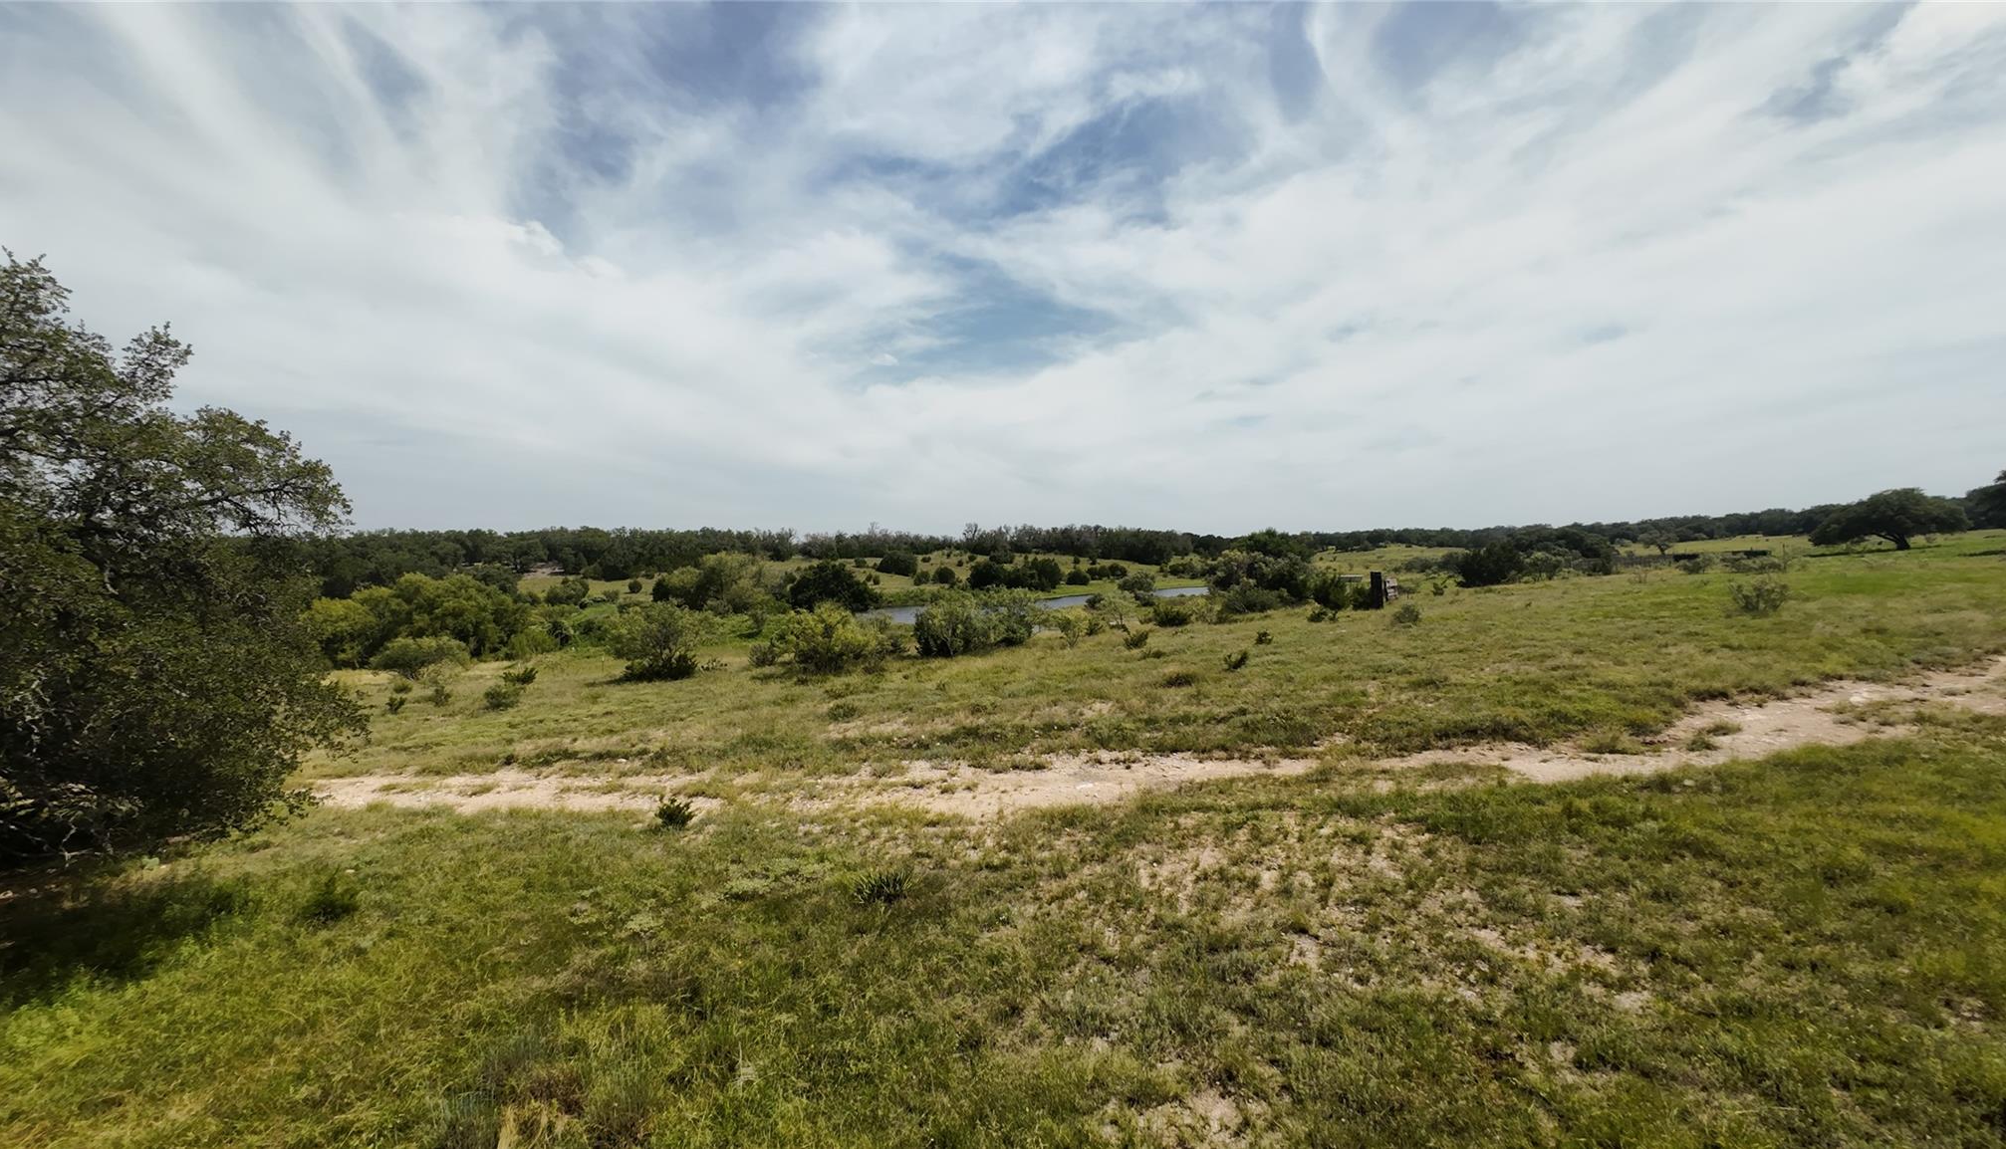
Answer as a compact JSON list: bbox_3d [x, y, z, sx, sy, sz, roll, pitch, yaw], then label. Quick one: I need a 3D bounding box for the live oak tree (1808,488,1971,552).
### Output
[{"bbox_3d":[93.760,-5.800,69.000,10.030,6.800,10.340,-3,3,-36],"label":"live oak tree"}]

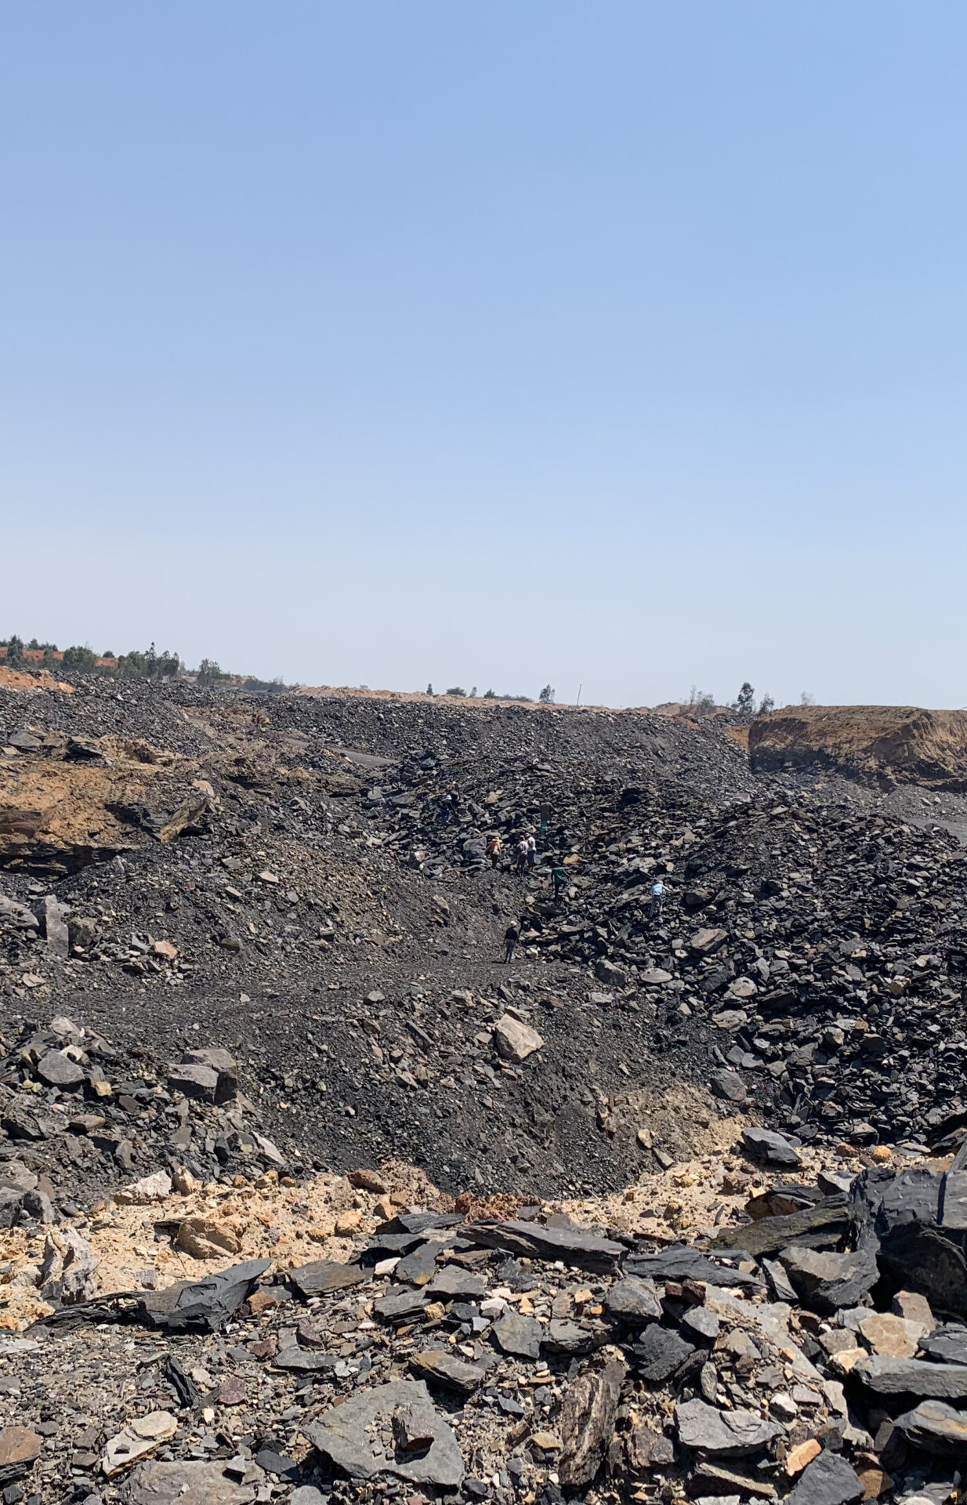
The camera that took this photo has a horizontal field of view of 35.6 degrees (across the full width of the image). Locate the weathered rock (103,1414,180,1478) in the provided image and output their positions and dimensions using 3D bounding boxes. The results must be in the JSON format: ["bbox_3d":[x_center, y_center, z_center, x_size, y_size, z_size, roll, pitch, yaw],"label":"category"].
[{"bbox_3d":[-0.908,1.839,4.000,0.122,0.069,0.185,2,2,40],"label":"weathered rock"}]

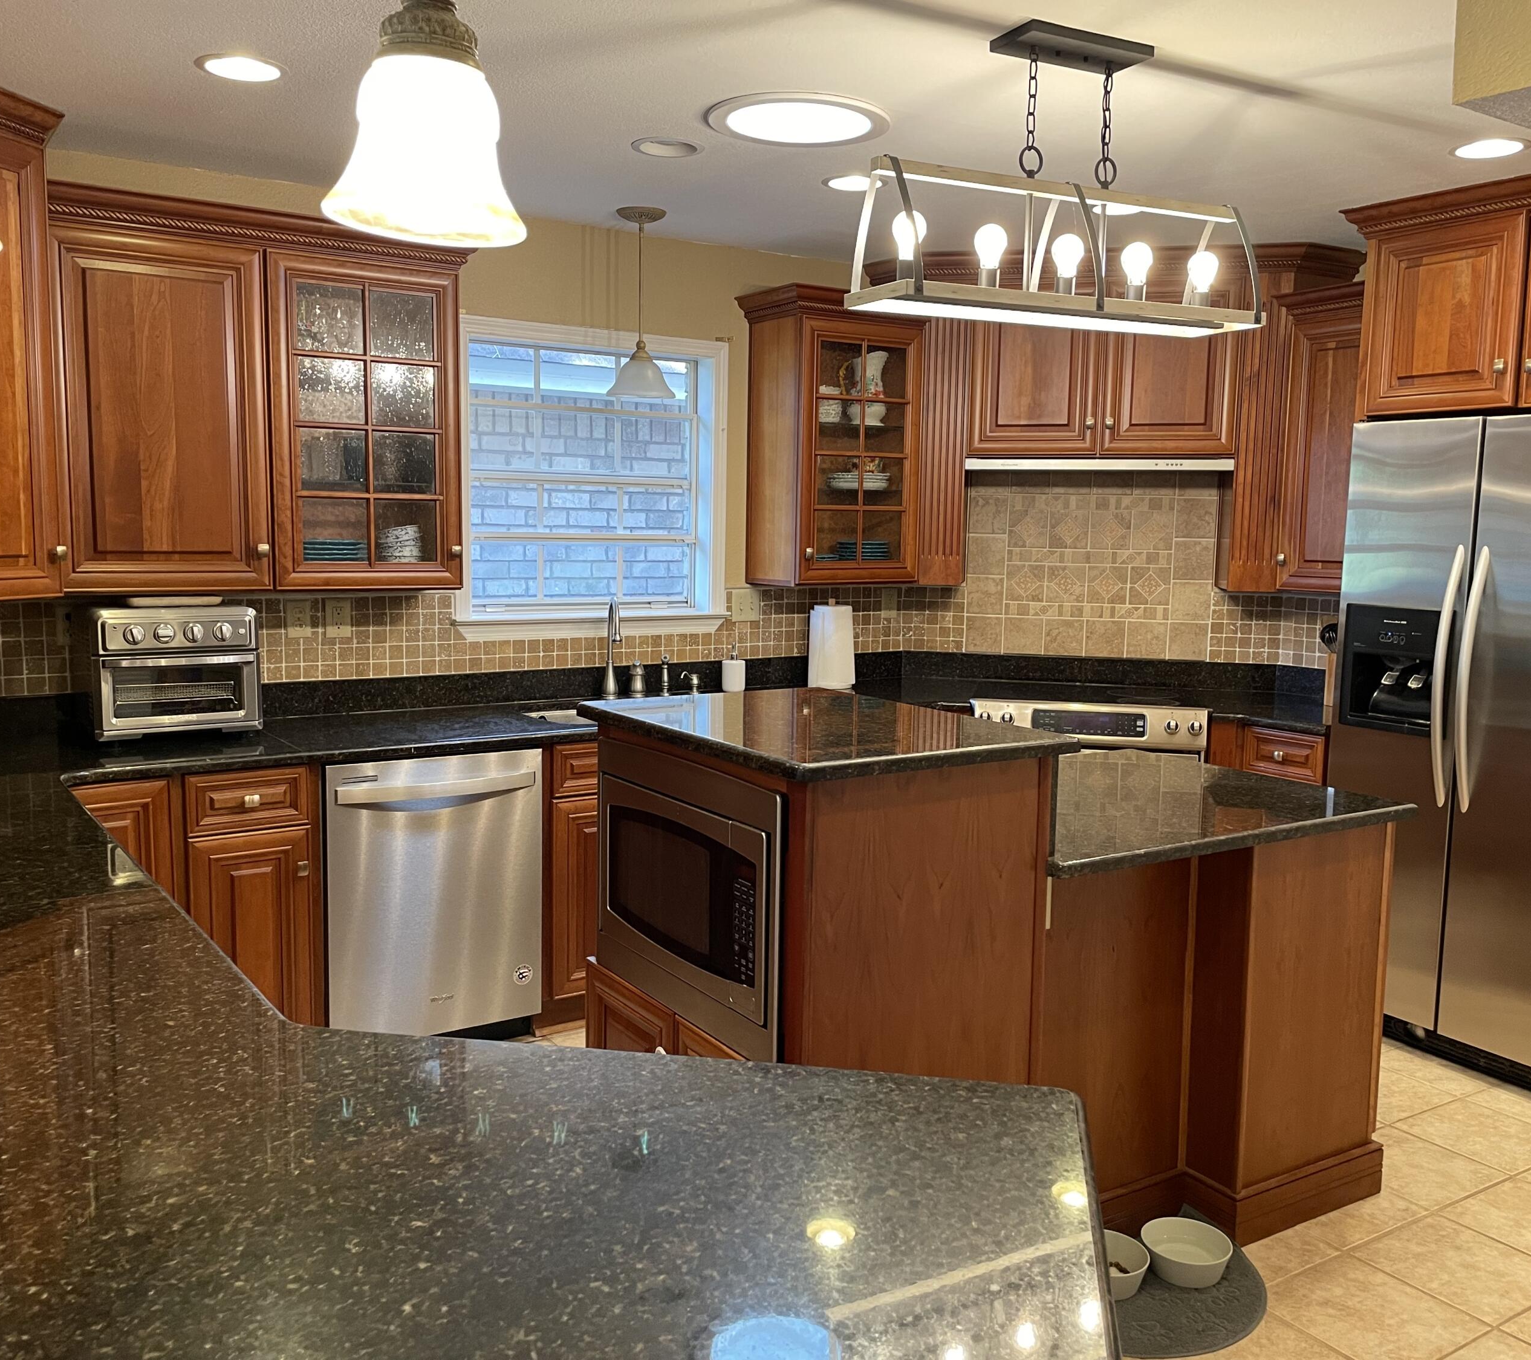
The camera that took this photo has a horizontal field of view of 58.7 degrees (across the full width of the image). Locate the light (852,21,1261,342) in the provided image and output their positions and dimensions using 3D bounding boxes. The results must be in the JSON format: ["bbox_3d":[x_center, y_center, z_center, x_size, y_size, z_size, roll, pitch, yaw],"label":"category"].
[{"bbox_3d":[0.597,-0.983,2.691,0.842,0.523,0.233,-2,7,-24],"label":"light"}]

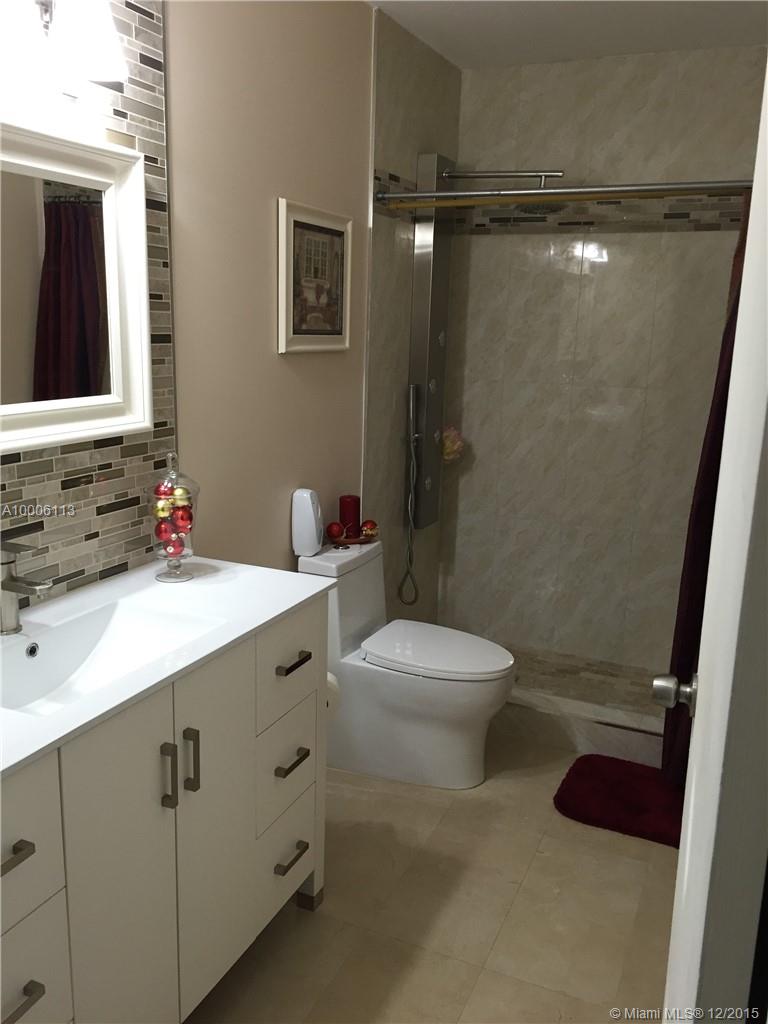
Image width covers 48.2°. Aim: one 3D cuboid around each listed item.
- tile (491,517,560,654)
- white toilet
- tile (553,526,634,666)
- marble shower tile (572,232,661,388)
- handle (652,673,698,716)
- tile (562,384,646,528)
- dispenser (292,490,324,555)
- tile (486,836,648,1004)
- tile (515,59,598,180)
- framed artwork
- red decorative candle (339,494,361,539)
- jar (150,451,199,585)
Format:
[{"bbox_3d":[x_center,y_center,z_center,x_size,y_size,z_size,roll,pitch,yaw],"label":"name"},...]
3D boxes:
[{"bbox_3d":[0.644,0.320,3.940,0.307,0.608,0.015,7,14,23],"label":"tile"},{"bbox_3d":[0.089,0.508,2.899,0.698,0.706,0.375,7,14,23],"label":"white toilet"},{"bbox_3d":[0.911,0.360,3.765,0.300,0.597,0.010,7,14,23],"label":"tile"},{"bbox_3d":[0.945,-0.817,3.497,0.300,0.611,0.010,7,14,23],"label":"marble shower tile"},{"bbox_3d":[0.443,0.277,1.300,0.066,0.066,0.066,7,14,23],"label":"handle"},{"bbox_3d":[0.942,-0.237,3.686,0.307,0.608,0.015,7,14,23],"label":"tile"},{"bbox_3d":[-0.232,0.030,2.695,0.080,0.204,0.075,7,14,23],"label":"dispenser"},{"bbox_3d":[0.485,1.026,2.203,0.295,0.010,0.591,7,14,23],"label":"tile"},{"bbox_3d":[0.703,-1.595,3.510,0.307,0.453,0.015,7,14,23],"label":"tile"},{"bbox_3d":[-0.205,-0.706,2.626,0.028,0.411,0.414,7,14,23],"label":"framed artwork"},{"bbox_3d":[-0.119,0.023,2.970,0.073,0.142,0.073,2,13,0],"label":"red decorative candle"},{"bbox_3d":[-0.491,0.010,1.989,0.109,0.299,0.109,2,13,0],"label":"jar"}]

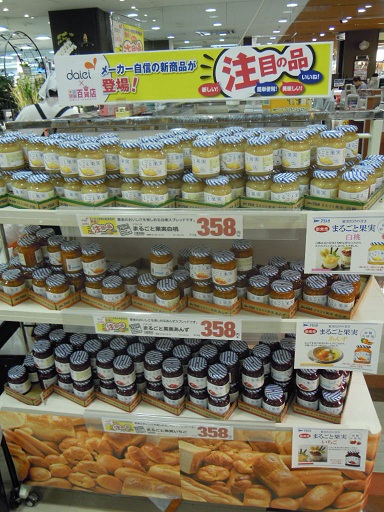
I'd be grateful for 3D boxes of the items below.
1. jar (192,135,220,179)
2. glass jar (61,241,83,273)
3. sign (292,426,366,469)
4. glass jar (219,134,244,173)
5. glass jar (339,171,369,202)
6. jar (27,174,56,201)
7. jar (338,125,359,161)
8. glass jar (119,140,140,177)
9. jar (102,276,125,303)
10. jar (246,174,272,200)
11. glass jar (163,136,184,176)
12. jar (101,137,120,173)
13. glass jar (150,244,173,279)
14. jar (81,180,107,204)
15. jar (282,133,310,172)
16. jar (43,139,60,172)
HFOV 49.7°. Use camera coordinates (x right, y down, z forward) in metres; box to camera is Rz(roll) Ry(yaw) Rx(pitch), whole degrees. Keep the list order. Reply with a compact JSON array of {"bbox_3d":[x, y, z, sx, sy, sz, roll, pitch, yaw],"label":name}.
[{"bbox_3d":[0.035,-0.247,1.044,0.072,0.091,0.072,-2,22,1],"label":"jar"},{"bbox_3d":[-0.396,0.002,1.365,0.072,0.091,0.072,-2,23,1],"label":"glass jar"},{"bbox_3d":[0.454,0.640,1.368,0.237,0.168,0.010,-1,19,8],"label":"sign"},{"bbox_3d":[0.109,-0.276,1.124,0.072,0.093,0.072,0,25,6],"label":"glass jar"},{"bbox_3d":[0.400,-0.159,1.022,0.072,0.091,0.072,1,22,8],"label":"glass jar"},{"bbox_3d":[-0.442,-0.190,1.216,0.072,0.093,0.072,-5,25,-4],"label":"jar"},{"bbox_3d":[0.445,-0.328,1.197,0.072,0.091,0.072,1,22,8],"label":"jar"},{"bbox_3d":[-0.155,-0.256,1.089,0.072,0.091,0.072,-2,22,1],"label":"glass jar"},{"bbox_3d":[-0.258,0.122,1.379,0.076,0.091,0.076,-3,25,1],"label":"jar"},{"bbox_3d":[0.176,-0.169,1.073,0.072,0.091,0.072,1,22,8],"label":"jar"},{"bbox_3d":[-0.061,-0.295,1.215,0.076,0.091,0.076,-3,25,1],"label":"glass jar"},{"bbox_3d":[-0.233,-0.290,1.199,0.072,0.091,0.072,-8,24,-14],"label":"jar"},{"bbox_3d":[-0.097,0.017,1.303,0.072,0.091,0.072,-2,23,1],"label":"glass jar"},{"bbox_3d":[-0.281,-0.180,1.210,0.076,0.091,0.076,-5,25,-3],"label":"jar"},{"bbox_3d":[0.271,-0.270,1.075,0.072,0.091,0.072,1,22,8],"label":"jar"},{"bbox_3d":[-0.384,-0.283,1.180,0.072,0.091,0.072,-2,22,1],"label":"jar"}]

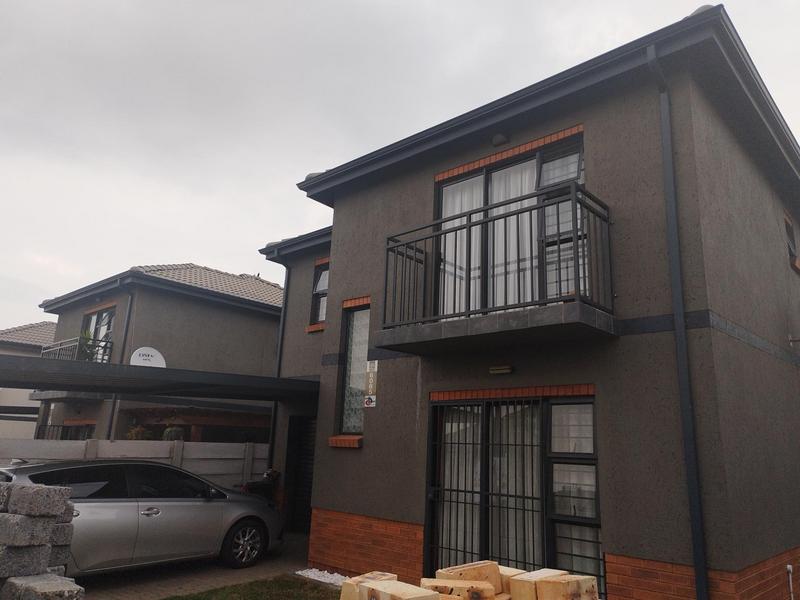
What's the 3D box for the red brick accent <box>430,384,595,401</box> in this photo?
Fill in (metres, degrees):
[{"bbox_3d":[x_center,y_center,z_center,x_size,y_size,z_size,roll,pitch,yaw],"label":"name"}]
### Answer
[{"bbox_3d":[1.151,1.015,6.489,2.079,0.102,0.100,-11,-19,42],"label":"red brick accent"}]

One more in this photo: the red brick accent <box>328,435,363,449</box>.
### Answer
[{"bbox_3d":[-0.695,1.881,7.950,0.590,0.132,0.150,-11,-19,42],"label":"red brick accent"}]

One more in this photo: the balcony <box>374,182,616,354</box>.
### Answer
[{"bbox_3d":[0.925,-0.192,6.411,2.490,1.320,0.800,-11,-19,42],"label":"balcony"}]

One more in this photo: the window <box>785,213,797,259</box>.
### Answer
[{"bbox_3d":[5.480,-0.806,8.422,0.090,0.600,0.600,-11,-19,42],"label":"window"}]

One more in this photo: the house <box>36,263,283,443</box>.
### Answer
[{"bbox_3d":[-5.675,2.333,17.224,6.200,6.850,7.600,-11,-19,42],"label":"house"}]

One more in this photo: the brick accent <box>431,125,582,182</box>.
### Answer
[{"bbox_3d":[1.248,-1.697,7.165,2.084,0.102,0.100,-11,-19,42],"label":"brick accent"}]

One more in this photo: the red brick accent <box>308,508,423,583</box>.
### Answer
[{"bbox_3d":[-0.440,3.058,7.454,1.991,0.726,0.100,-11,-19,42],"label":"red brick accent"}]

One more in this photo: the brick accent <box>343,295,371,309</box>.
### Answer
[{"bbox_3d":[-0.572,0.044,8.438,0.572,0.121,0.100,-11,-19,42],"label":"brick accent"}]

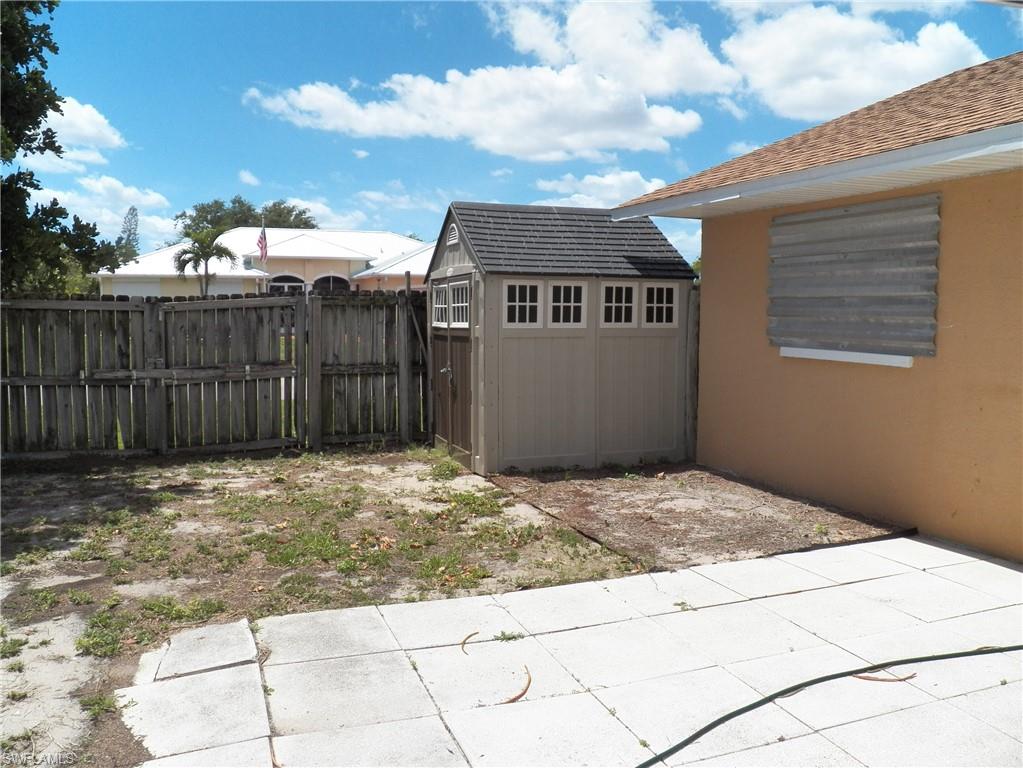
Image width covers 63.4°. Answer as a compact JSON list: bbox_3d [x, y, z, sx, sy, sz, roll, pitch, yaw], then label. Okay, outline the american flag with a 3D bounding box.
[{"bbox_3d":[-12.032,-6.668,40.000,0.500,1.720,0.300,-1,4,-9],"label":"american flag"}]

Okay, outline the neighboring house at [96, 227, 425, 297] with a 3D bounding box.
[{"bbox_3d":[-11.172,-6.068,46.846,20.564,5.965,14.065,-1,4,-9],"label":"neighboring house"}]

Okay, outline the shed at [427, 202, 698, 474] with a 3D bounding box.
[{"bbox_3d":[0.437,-0.566,8.940,2.233,2.658,2.201,-2,5,-20],"label":"shed"}]

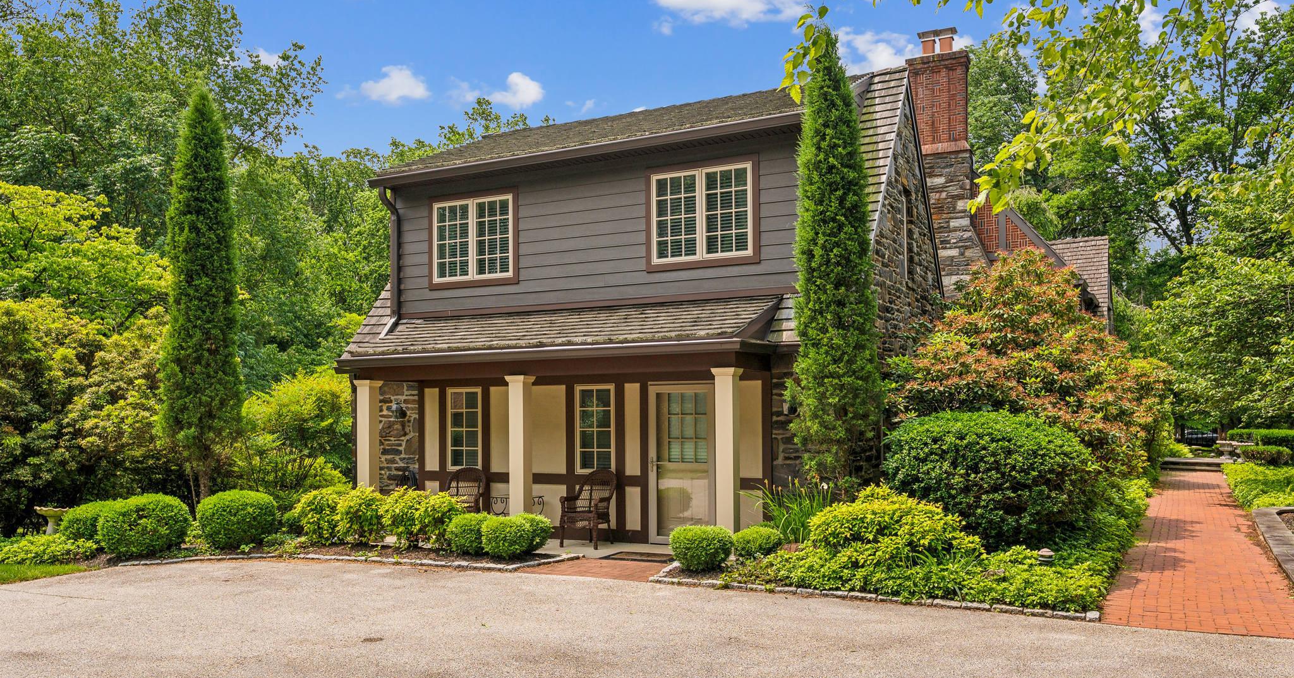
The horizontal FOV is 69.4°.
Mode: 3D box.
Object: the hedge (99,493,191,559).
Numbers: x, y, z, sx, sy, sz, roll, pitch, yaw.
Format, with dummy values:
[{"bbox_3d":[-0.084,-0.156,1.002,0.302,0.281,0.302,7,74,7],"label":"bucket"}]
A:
[{"bbox_3d":[-6.384,2.350,11.850,1.150,0.790,1.050,-3,-5,26],"label":"hedge"}]

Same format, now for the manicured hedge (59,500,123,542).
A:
[{"bbox_3d":[-7.272,2.488,12.600,1.080,0.630,1.050,-3,-5,26],"label":"manicured hedge"}]

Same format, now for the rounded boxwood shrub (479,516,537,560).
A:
[{"bbox_3d":[-1.681,2.363,11.300,0.680,0.520,0.660,0,-5,0],"label":"rounded boxwood shrub"}]

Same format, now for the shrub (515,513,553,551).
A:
[{"bbox_3d":[-1.487,2.398,11.600,0.630,0.490,0.620,0,-4,0],"label":"shrub"}]

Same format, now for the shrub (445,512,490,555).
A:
[{"bbox_3d":[-2.177,2.417,11.600,0.630,0.510,0.620,0,-4,0],"label":"shrub"}]

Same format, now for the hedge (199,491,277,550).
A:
[{"bbox_3d":[-5.461,2.387,12.450,1.030,0.760,0.980,-3,-5,26],"label":"hedge"}]

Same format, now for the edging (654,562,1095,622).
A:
[{"bbox_3d":[2.100,2.449,9.389,4.455,0.130,1.342,-3,-5,27],"label":"edging"}]

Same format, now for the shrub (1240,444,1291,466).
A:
[{"bbox_3d":[16.882,3.165,25.500,1.300,0.640,1.200,-3,-5,26],"label":"shrub"}]

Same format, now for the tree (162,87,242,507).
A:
[{"bbox_3d":[-6.910,-0.471,14.500,1.280,6.800,1.280,-2,-4,26],"label":"tree"}]

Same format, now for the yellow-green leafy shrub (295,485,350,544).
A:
[{"bbox_3d":[-4.473,2.422,12.900,0.800,0.820,0.780,-2,-4,26],"label":"yellow-green leafy shrub"}]

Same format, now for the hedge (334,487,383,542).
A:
[{"bbox_3d":[-3.748,2.317,12.200,0.660,0.790,0.660,-3,-5,26],"label":"hedge"}]

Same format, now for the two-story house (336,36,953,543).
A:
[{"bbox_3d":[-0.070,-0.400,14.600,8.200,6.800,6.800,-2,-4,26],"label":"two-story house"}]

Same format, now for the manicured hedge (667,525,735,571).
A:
[{"bbox_3d":[0.590,2.285,10.200,0.700,0.490,0.680,0,-4,0],"label":"manicured hedge"}]

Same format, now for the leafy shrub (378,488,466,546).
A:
[{"bbox_3d":[-2.973,2.359,12.350,1.150,0.800,0.900,-2,-4,26],"label":"leafy shrub"}]

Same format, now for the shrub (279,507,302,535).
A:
[{"bbox_3d":[-5.066,2.618,13.400,0.460,0.410,0.460,-2,-4,26],"label":"shrub"}]

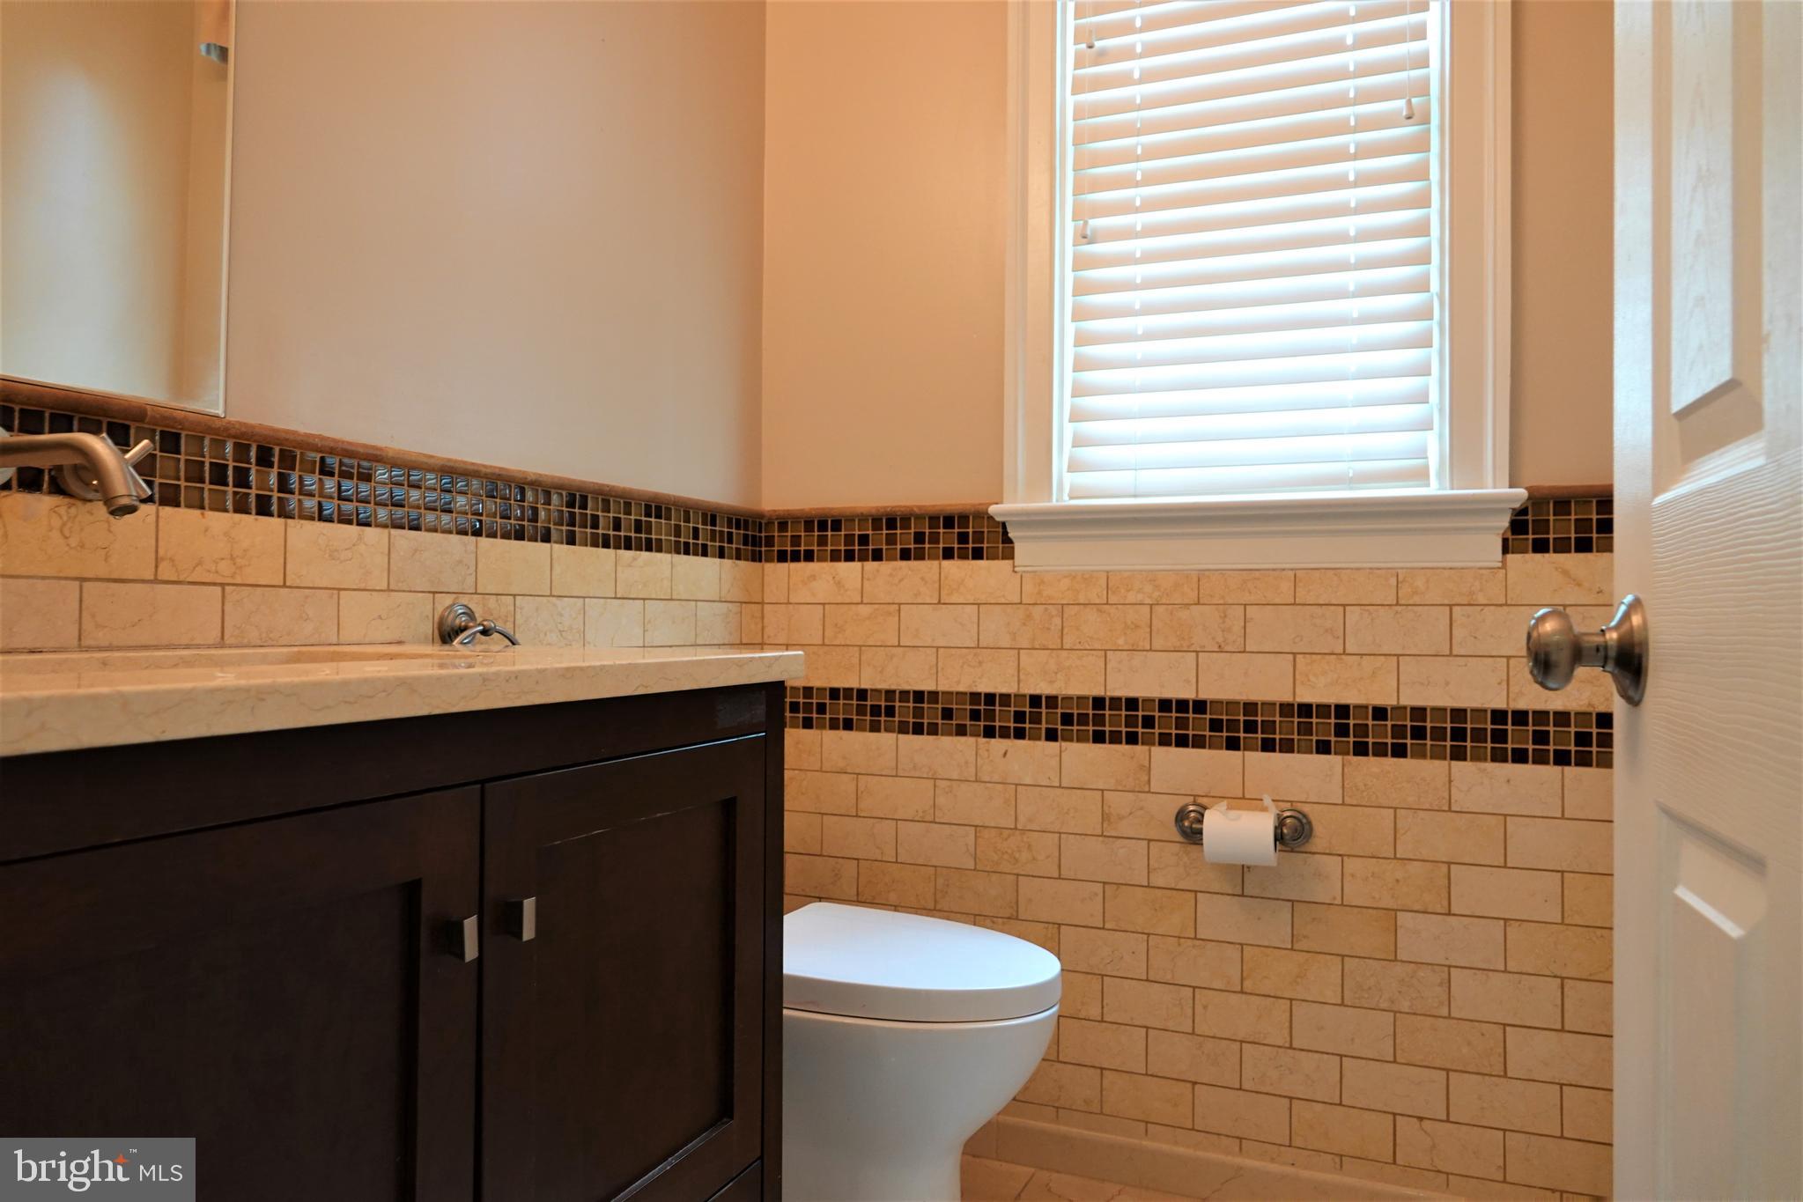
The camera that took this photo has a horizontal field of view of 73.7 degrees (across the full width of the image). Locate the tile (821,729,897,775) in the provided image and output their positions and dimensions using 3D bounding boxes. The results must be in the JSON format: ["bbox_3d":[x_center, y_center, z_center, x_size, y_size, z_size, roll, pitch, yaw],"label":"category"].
[{"bbox_3d":[-0.077,0.287,2.262,0.152,0.076,0.010,0,-2,22],"label":"tile"}]

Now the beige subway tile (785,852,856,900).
[{"bbox_3d":[-0.152,0.524,2.285,0.152,0.076,0.010,0,-2,22],"label":"beige subway tile"}]

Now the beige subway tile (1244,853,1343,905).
[{"bbox_3d":[0.637,0.447,1.955,0.152,0.076,0.010,0,-1,23],"label":"beige subway tile"}]

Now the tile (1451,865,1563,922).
[{"bbox_3d":[0.921,0.446,1.833,0.151,0.076,0.010,0,-1,22],"label":"tile"}]

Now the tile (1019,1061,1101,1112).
[{"bbox_3d":[0.274,0.840,2.091,0.151,0.076,0.010,0,-1,22],"label":"tile"}]

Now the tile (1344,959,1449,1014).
[{"bbox_3d":[0.780,0.607,1.897,0.152,0.076,0.010,0,-2,22],"label":"tile"}]

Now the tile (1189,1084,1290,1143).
[{"bbox_3d":[0.561,0.843,1.979,0.152,0.076,0.010,0,-2,22],"label":"tile"}]

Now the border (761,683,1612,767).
[{"bbox_3d":[0.448,0.205,2.028,1.546,0.078,0.010,0,-1,22],"label":"border"}]

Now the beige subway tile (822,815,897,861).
[{"bbox_3d":[-0.078,0.443,2.244,0.152,0.076,0.010,0,-1,22],"label":"beige subway tile"}]

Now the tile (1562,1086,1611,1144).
[{"bbox_3d":[1.058,0.763,1.766,0.152,0.077,0.010,0,-1,22],"label":"tile"}]

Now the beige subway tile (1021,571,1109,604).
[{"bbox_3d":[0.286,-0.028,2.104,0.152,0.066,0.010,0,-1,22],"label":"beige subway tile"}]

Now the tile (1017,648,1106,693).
[{"bbox_3d":[0.284,0.125,2.109,0.152,0.076,0.010,0,-1,23],"label":"tile"}]

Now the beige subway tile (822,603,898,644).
[{"bbox_3d":[-0.073,0.045,2.241,0.152,0.076,0.010,0,-1,23],"label":"beige subway tile"}]

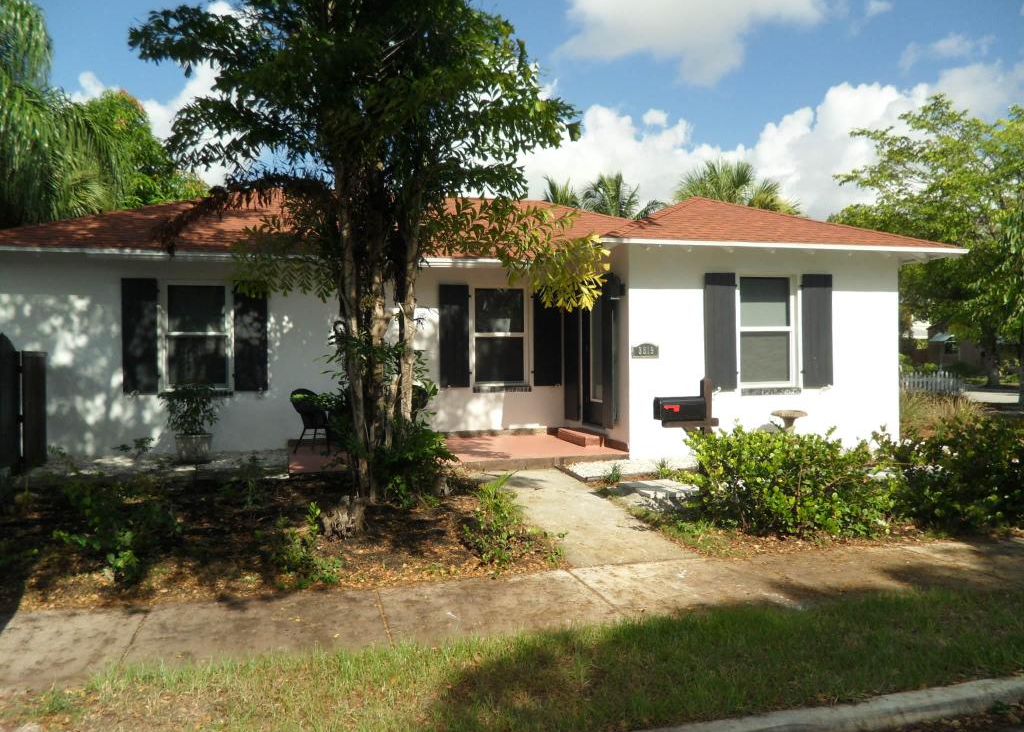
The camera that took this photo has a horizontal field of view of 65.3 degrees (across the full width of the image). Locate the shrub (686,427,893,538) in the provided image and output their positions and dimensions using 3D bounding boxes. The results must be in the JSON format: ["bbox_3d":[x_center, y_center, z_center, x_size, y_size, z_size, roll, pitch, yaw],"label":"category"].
[{"bbox_3d":[2.776,1.073,8.009,2.050,0.940,1.200,-1,0,-14],"label":"shrub"}]

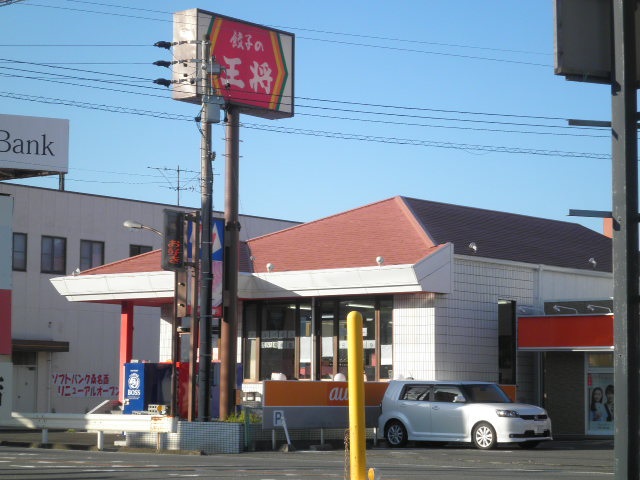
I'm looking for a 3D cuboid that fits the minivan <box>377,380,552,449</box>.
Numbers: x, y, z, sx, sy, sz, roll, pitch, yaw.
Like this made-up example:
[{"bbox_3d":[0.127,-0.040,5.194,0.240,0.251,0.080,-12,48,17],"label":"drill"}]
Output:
[{"bbox_3d":[3.420,4.165,38.450,4.200,1.620,1.780,-4,-7,41],"label":"minivan"}]

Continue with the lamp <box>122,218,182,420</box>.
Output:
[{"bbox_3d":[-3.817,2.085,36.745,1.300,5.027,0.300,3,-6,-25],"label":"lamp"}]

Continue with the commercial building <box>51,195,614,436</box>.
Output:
[{"bbox_3d":[3.037,2.344,50.786,11.869,7.533,19.888,-4,-7,40],"label":"commercial building"}]

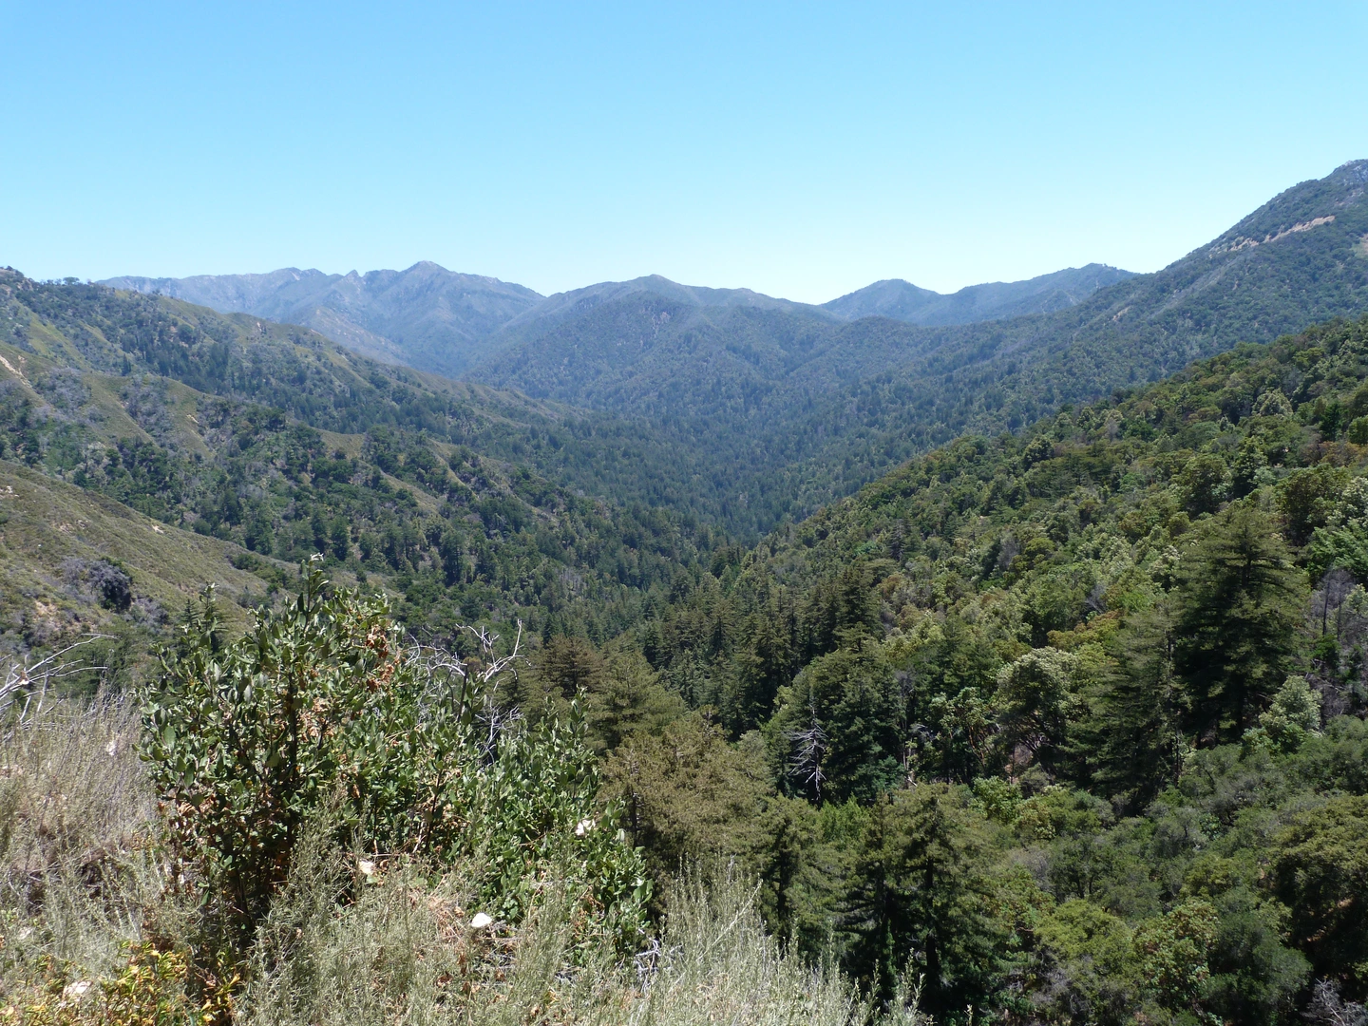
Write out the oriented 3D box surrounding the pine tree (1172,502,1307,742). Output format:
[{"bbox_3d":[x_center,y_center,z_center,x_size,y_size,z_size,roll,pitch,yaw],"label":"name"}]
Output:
[{"bbox_3d":[47.769,9.517,85.000,10.800,20.500,10.800,0,7,0],"label":"pine tree"}]

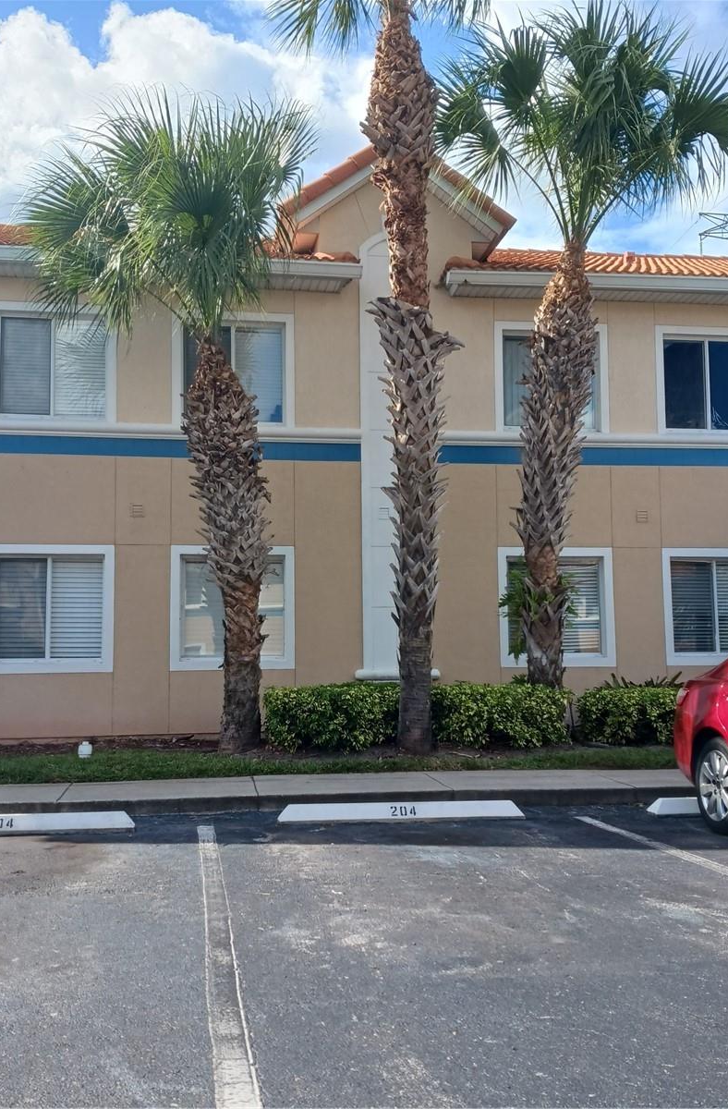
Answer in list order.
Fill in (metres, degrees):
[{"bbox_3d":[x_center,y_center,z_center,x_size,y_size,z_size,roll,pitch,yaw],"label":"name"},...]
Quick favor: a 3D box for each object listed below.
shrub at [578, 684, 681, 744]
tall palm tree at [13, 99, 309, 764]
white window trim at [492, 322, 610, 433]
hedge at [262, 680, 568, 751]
[{"bbox_3d":[3.100,1.821,13.222,1.150,0.660,0.900,0,-5,-9],"label":"shrub"},{"bbox_3d":[-2.105,-1.484,12.467,3.180,7.200,2.900,0,-5,-9],"label":"tall palm tree"},{"bbox_3d":[2.389,-2.250,14.694,1.493,1.420,0.100,0,-5,-9],"label":"white window trim"},{"bbox_3d":[0.544,1.800,12.901,3.320,0.690,0.950,0,-5,-9],"label":"hedge"}]

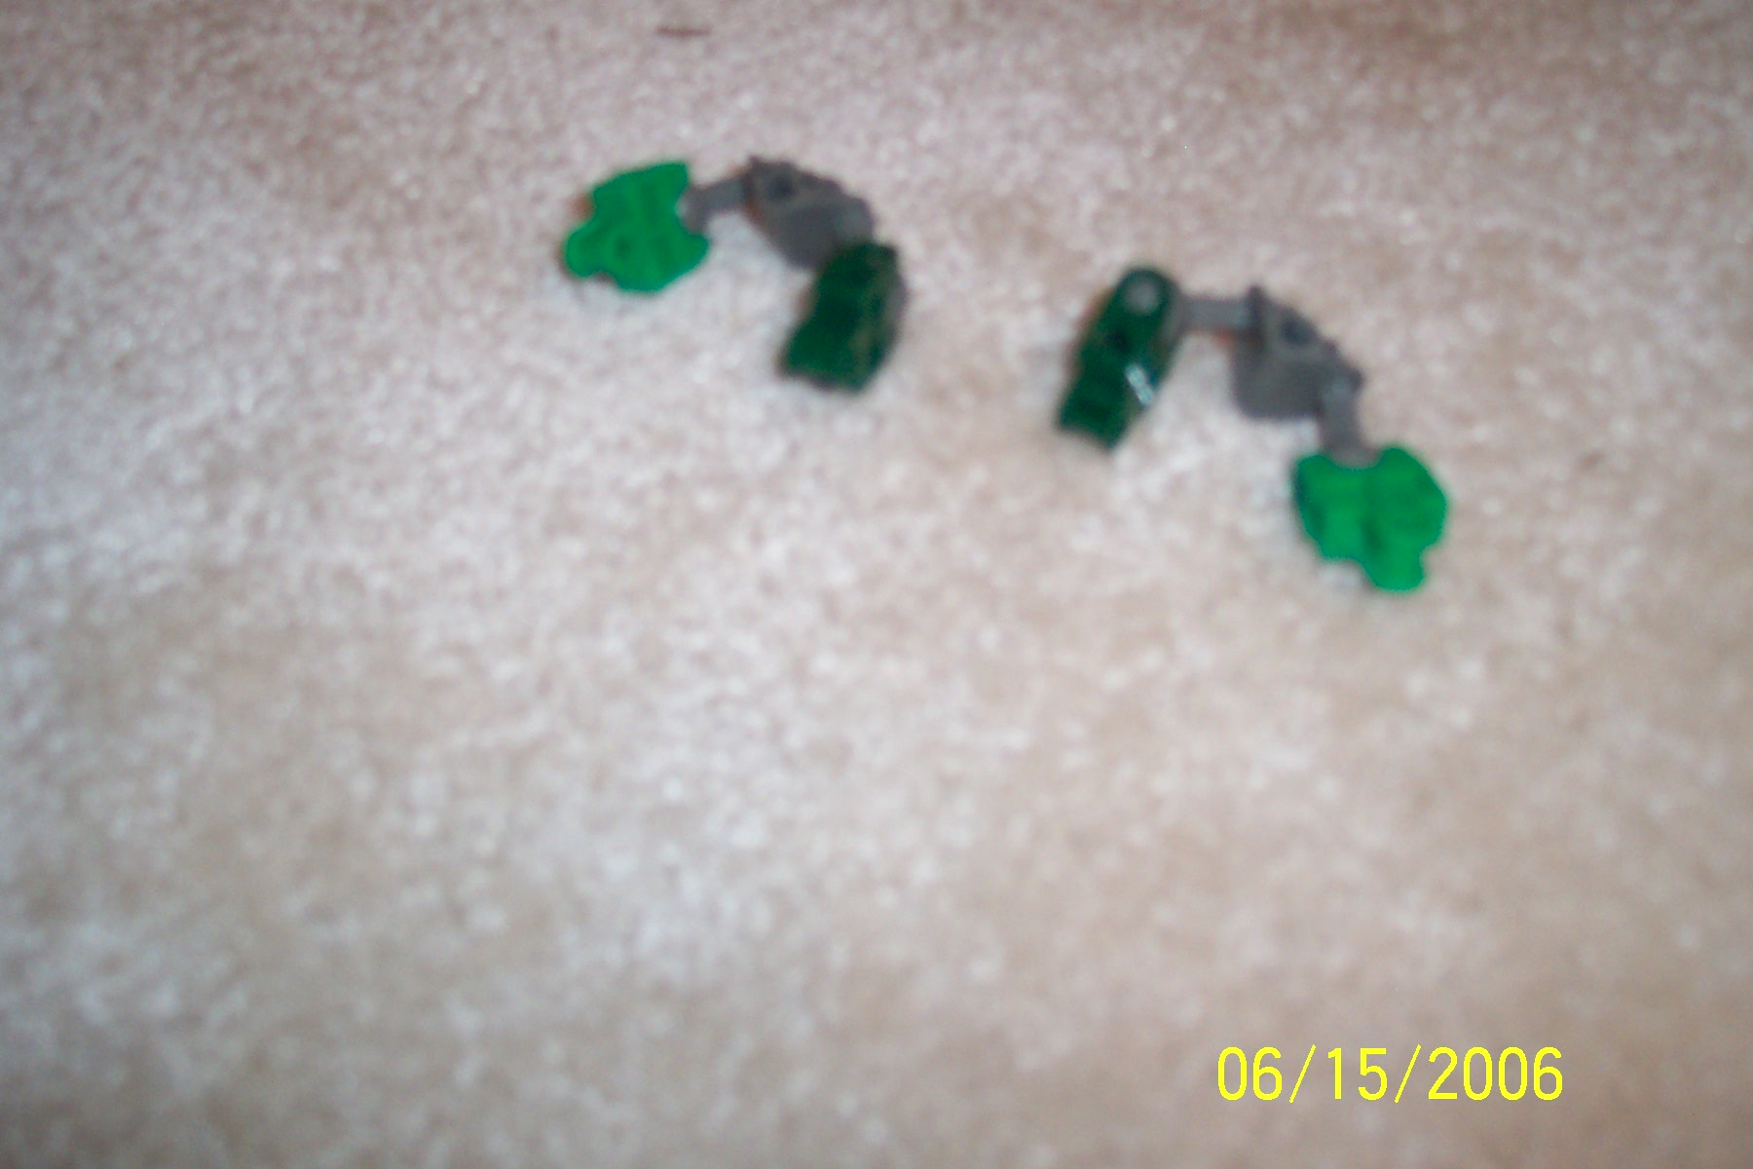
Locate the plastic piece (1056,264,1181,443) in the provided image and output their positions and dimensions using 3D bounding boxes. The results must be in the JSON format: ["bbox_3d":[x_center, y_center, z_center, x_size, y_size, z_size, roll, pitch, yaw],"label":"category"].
[{"bbox_3d":[0.049,-0.044,0.360,0.017,0.015,0.031,20,66,9],"label":"plastic piece"}]

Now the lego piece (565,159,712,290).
[{"bbox_3d":[-0.049,-0.070,0.375,0.028,0.012,0.023,-25,67,-12],"label":"lego piece"}]

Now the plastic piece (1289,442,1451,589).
[{"bbox_3d":[0.092,-0.012,0.346,0.025,0.012,0.026,-5,64,-2],"label":"plastic piece"}]

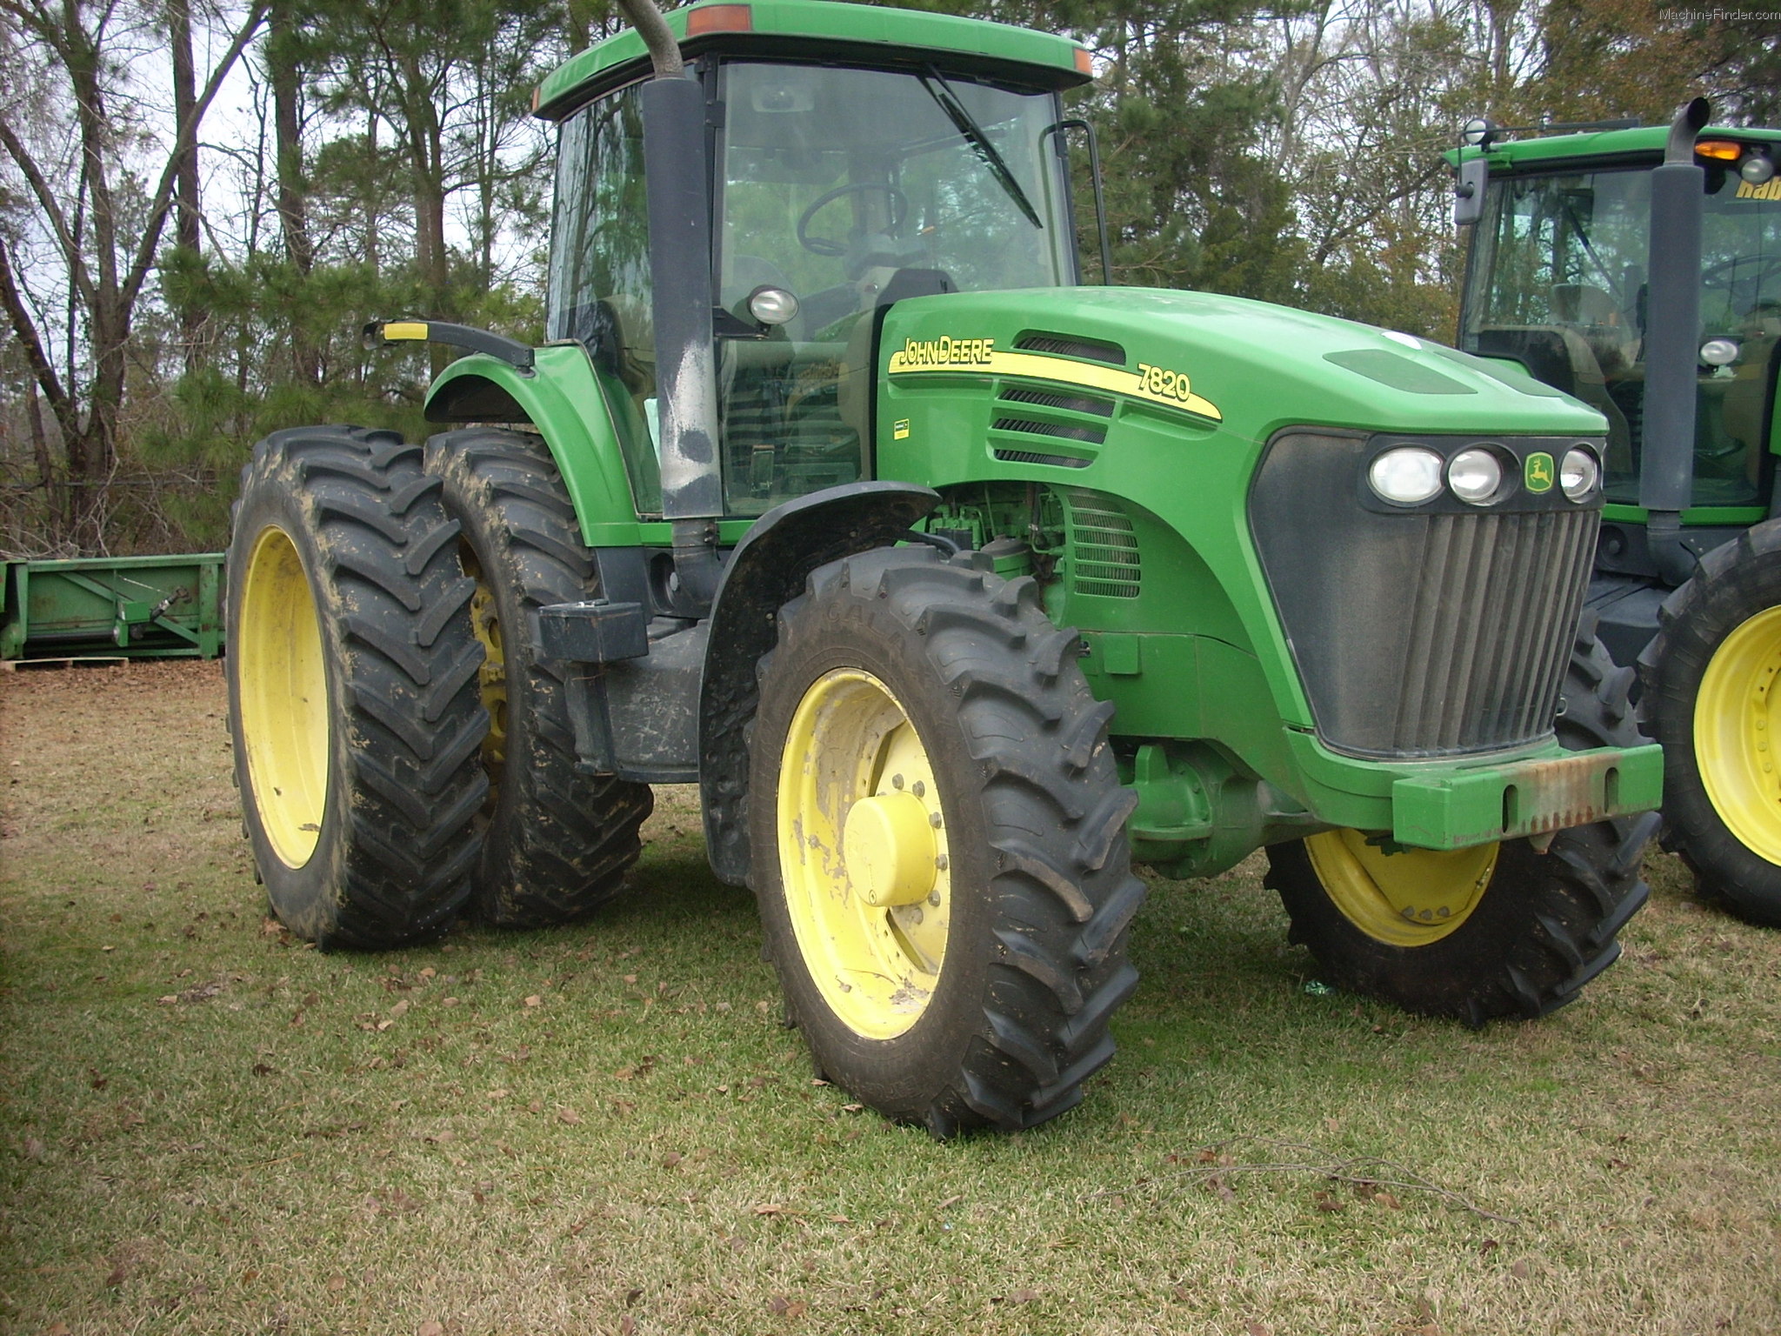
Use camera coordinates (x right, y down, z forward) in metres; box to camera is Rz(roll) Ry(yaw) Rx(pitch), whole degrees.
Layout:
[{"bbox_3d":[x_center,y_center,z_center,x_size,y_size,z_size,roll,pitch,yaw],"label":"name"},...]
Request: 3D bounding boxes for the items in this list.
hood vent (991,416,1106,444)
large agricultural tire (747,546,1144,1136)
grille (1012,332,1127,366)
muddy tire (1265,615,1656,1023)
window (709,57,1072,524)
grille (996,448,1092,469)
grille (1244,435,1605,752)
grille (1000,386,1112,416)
[{"bbox_3d":[0.419,-0.644,5.123,0.050,0.055,0.480,2,10,-33],"label":"hood vent"},{"bbox_3d":[0.070,0.423,4.773,0.390,1.460,1.490,-4,7,-28],"label":"large agricultural tire"},{"bbox_3d":[0.470,-0.850,5.071,0.050,0.070,0.470,8,8,-34],"label":"grille"},{"bbox_3d":[1.671,0.345,5.814,0.390,1.460,1.490,-4,7,-27],"label":"muddy tire"},{"bbox_3d":[0.090,-1.217,6.290,1.360,1.410,0.160,-5,7,-32],"label":"window"},{"bbox_3d":[0.410,-0.564,5.149,0.045,0.036,0.420,2,8,-33],"label":"grille"},{"bbox_3d":[1.326,-0.189,4.492,0.850,0.750,0.460,-5,7,-32],"label":"grille"},{"bbox_3d":[0.433,-0.714,5.090,0.050,0.055,0.480,2,11,-33],"label":"grille"}]

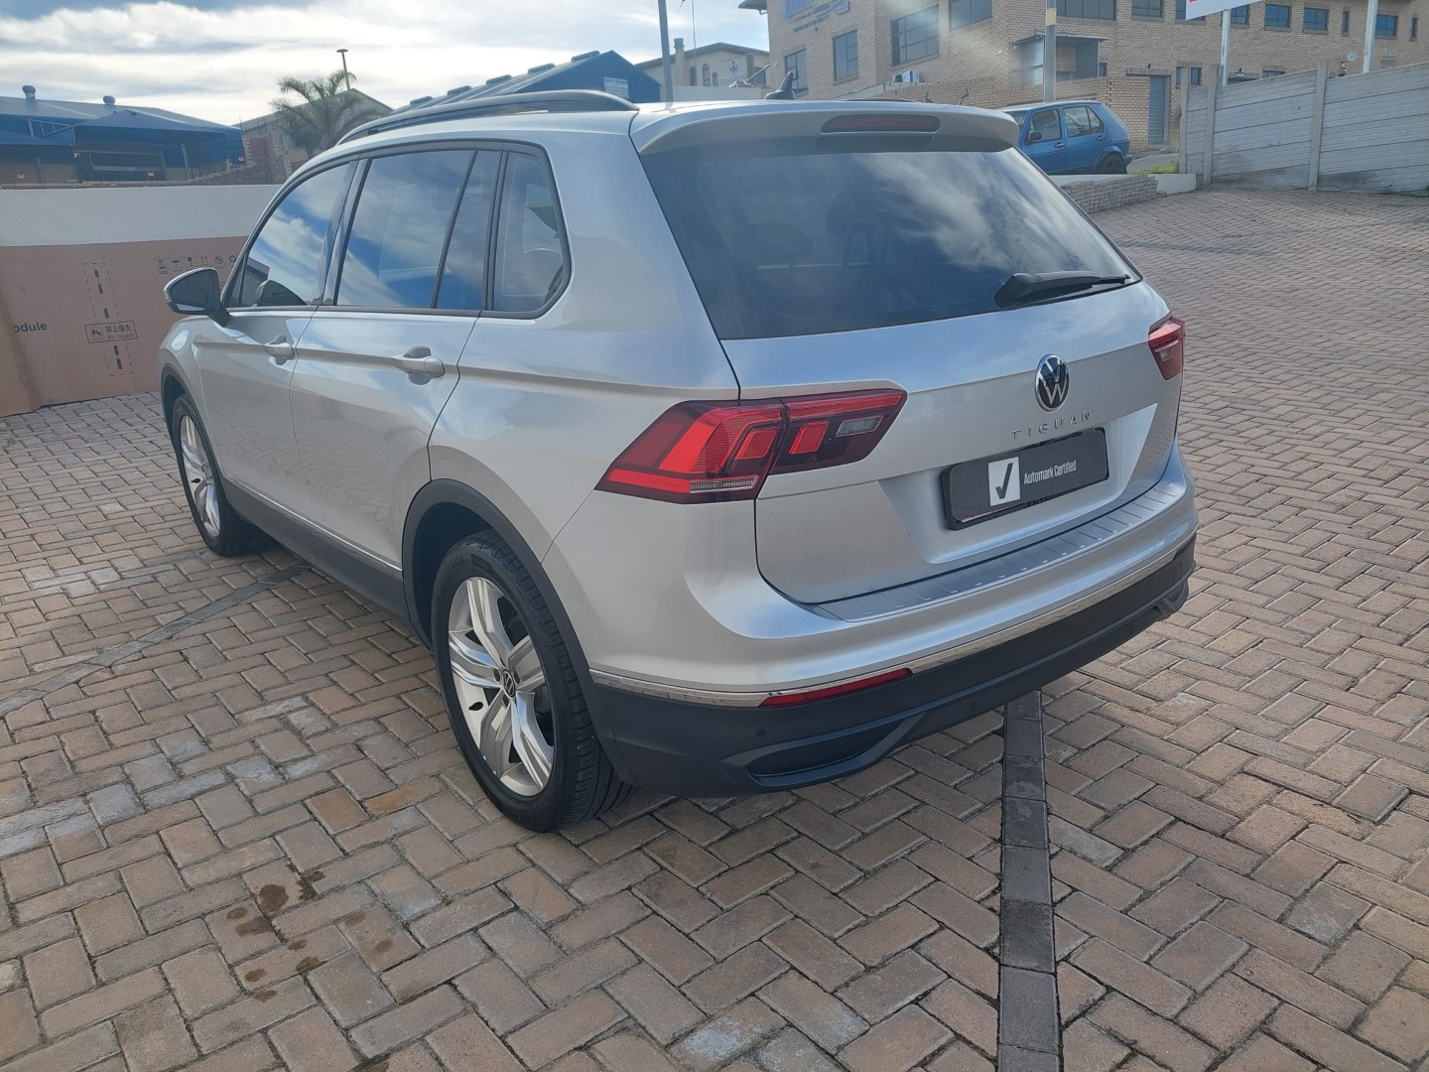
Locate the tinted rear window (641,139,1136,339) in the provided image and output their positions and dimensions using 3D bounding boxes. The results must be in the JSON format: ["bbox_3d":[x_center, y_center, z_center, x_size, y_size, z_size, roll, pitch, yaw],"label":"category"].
[{"bbox_3d":[0.453,-0.677,2.112,1.360,0.450,0.100,-16,-21,-36],"label":"tinted rear window"}]

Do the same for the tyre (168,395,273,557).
[{"bbox_3d":[-2.103,-0.269,4.281,0.240,0.720,0.720,-17,23,-38],"label":"tyre"}]

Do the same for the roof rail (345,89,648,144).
[{"bbox_3d":[-0.668,-1.037,2.497,0.080,0.090,1.620,-16,23,-36],"label":"roof rail"}]

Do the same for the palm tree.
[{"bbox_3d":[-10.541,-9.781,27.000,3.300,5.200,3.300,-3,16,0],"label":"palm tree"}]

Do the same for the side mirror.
[{"bbox_3d":[-1.739,-0.809,3.345,0.225,0.185,0.150,-16,23,-36],"label":"side mirror"}]

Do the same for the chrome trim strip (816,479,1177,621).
[{"bbox_3d":[0.690,0.006,2.057,1.200,0.050,0.150,-16,23,-36],"label":"chrome trim strip"}]

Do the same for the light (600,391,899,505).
[{"bbox_3d":[0.063,-0.166,1.719,0.470,0.180,0.340,-16,23,-36],"label":"light"}]

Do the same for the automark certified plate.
[{"bbox_3d":[0.663,-0.126,2.044,0.540,0.128,0.020,-16,11,-36],"label":"automark certified plate"}]

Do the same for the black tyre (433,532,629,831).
[{"bbox_3d":[-0.405,0.332,2.299,0.240,0.720,0.720,-16,23,-36],"label":"black tyre"}]

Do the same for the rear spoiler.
[{"bbox_3d":[0.337,-0.892,2.184,1.220,0.120,0.270,-16,23,-36],"label":"rear spoiler"}]

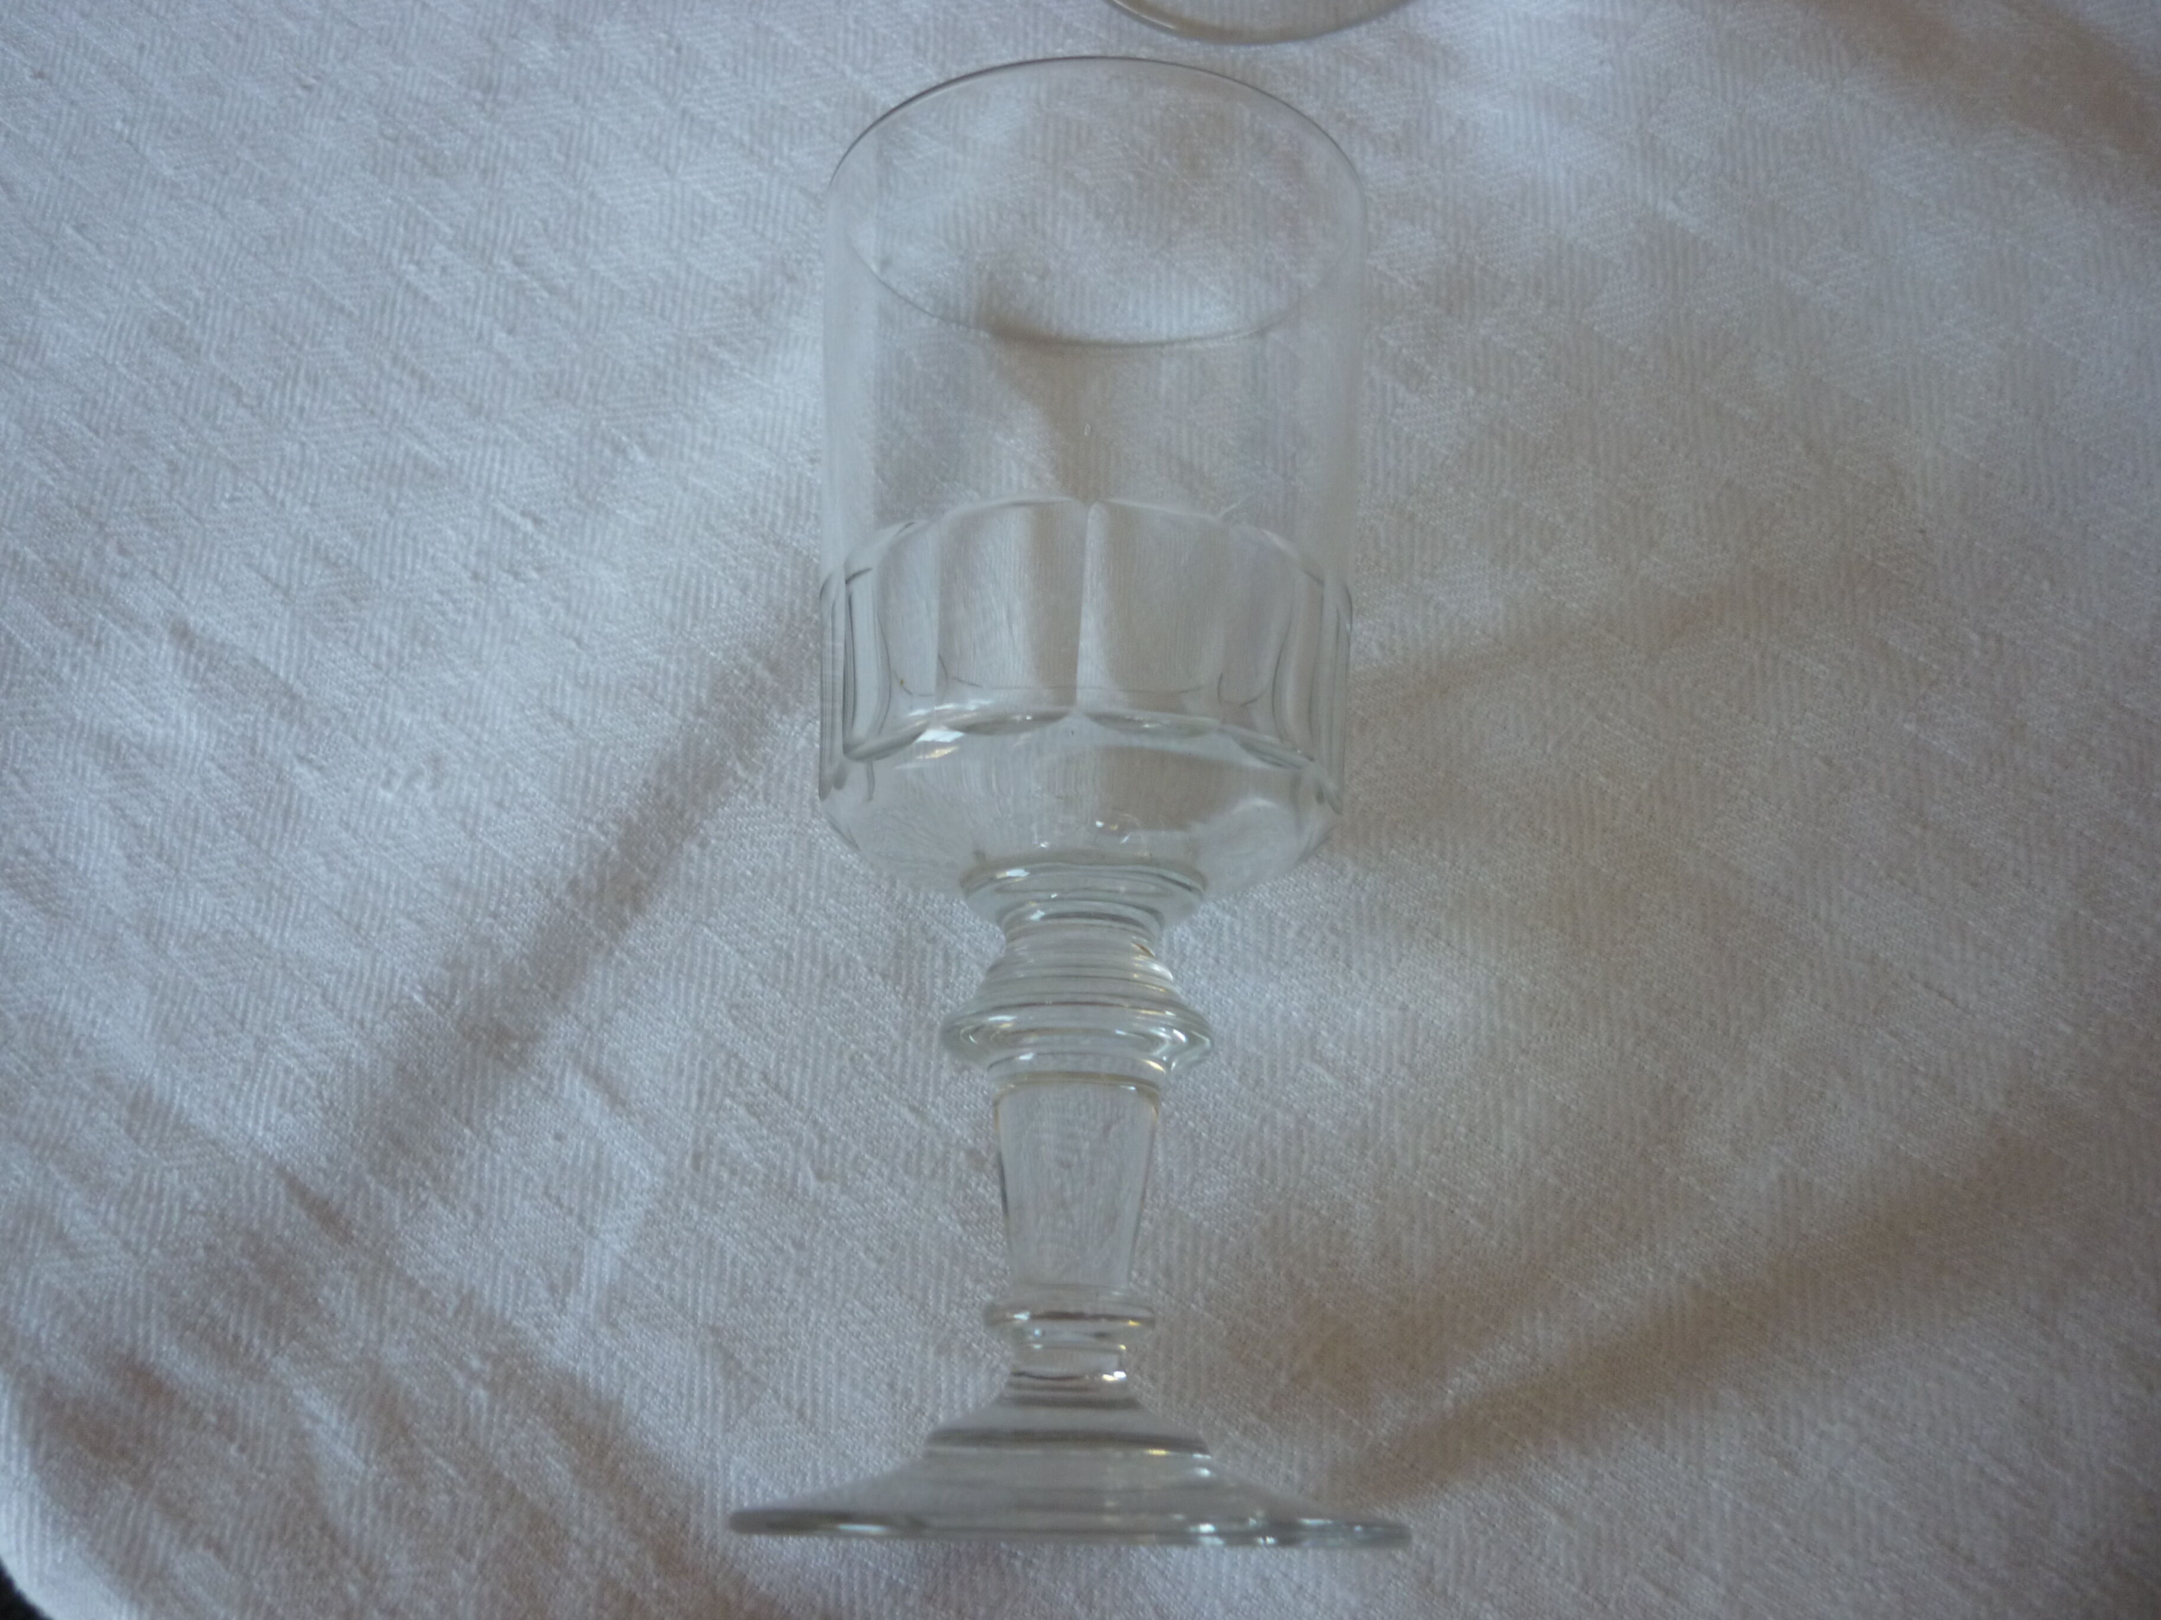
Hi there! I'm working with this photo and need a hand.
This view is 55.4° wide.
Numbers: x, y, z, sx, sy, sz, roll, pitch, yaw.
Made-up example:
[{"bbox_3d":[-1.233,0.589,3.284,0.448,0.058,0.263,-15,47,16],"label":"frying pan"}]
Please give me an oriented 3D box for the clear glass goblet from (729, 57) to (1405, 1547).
[{"bbox_3d":[0.000,0.001,0.218,0.064,0.064,0.145,1,73,2],"label":"clear glass goblet"}]

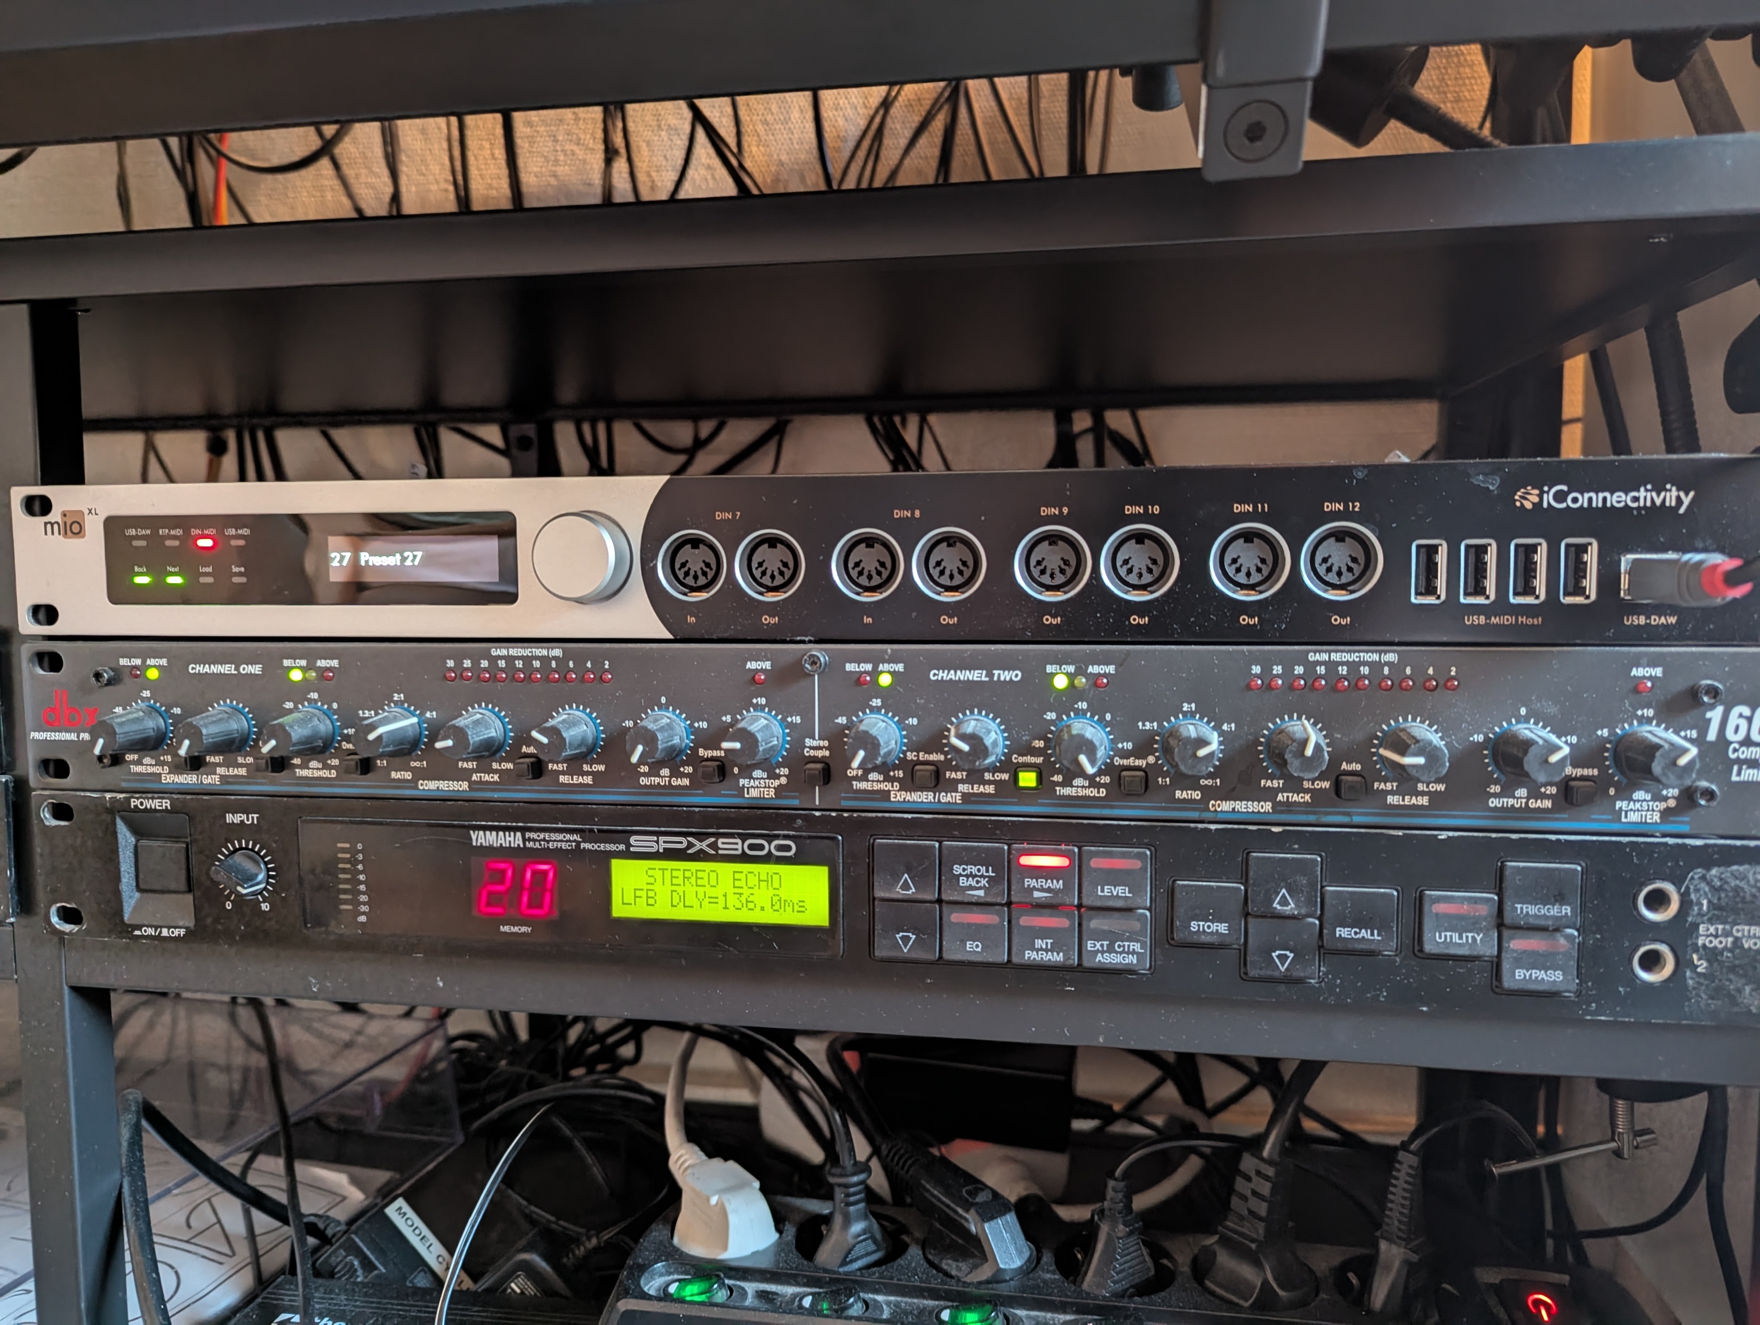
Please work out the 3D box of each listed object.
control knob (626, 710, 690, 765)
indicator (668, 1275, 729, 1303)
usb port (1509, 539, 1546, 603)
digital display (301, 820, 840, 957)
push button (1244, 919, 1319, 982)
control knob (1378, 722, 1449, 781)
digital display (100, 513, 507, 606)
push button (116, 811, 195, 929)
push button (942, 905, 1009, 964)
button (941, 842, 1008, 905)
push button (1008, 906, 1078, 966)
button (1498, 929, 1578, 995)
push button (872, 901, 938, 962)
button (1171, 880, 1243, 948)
[{"bbox_3d":[-0.060,0.021,0.322,0.013,0.013,0.016,0,5,10],"label":"control knob"},{"bbox_3d":[-0.059,0.204,0.397,0.018,0.006,0.011,0,5,10],"label":"indicator"},{"bbox_3d":[0.152,-0.022,0.290,0.008,0.015,0.010,0,5,10],"label":"usb port"},{"bbox_3d":[-0.087,0.061,0.335,0.156,0.033,0.004,0,5,10],"label":"digital display"},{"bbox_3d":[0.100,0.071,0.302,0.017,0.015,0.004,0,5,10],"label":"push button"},{"bbox_3d":[0.128,0.022,0.289,0.014,0.014,0.015,0,5,10],"label":"control knob"},{"bbox_3d":[-0.161,-0.029,0.345,0.127,0.026,0.004,0,5,10],"label":"digital display"},{"bbox_3d":[-0.210,0.060,0.357,0.023,0.033,0.006,0,5,10],"label":"push button"},{"bbox_3d":[0.025,0.071,0.321,0.017,0.015,0.005,0,5,10],"label":"push button"},{"bbox_3d":[0.025,0.054,0.316,0.017,0.015,0.003,0,5,10],"label":"button"},{"bbox_3d":[0.043,0.071,0.318,0.017,0.015,0.005,0,5,10],"label":"push button"},{"bbox_3d":[0.160,0.072,0.298,0.017,0.015,0.005,0,5,10],"label":"button"},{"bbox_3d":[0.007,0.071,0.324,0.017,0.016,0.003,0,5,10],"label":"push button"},{"bbox_3d":[0.083,0.063,0.311,0.017,0.016,0.005,0,5,10],"label":"button"}]

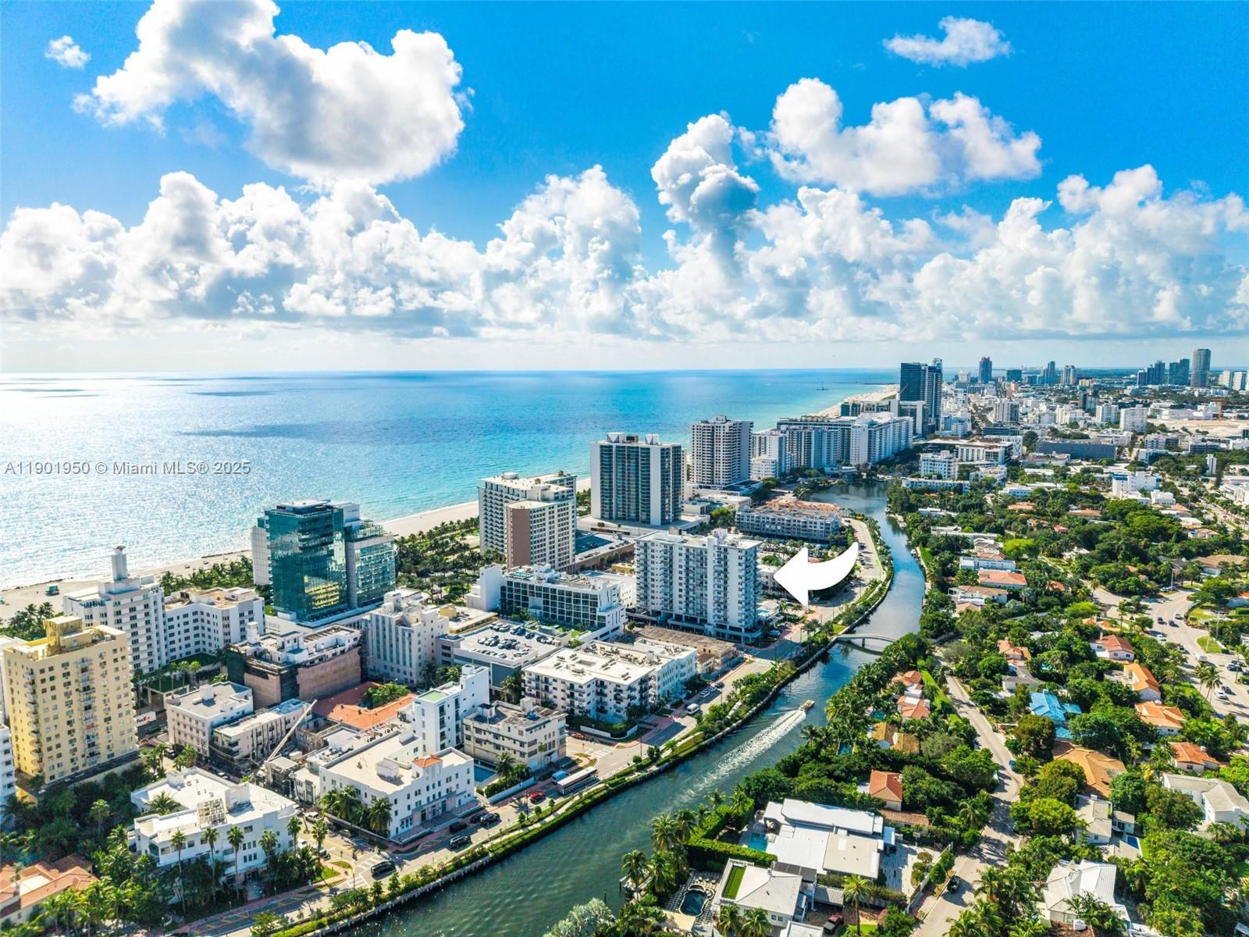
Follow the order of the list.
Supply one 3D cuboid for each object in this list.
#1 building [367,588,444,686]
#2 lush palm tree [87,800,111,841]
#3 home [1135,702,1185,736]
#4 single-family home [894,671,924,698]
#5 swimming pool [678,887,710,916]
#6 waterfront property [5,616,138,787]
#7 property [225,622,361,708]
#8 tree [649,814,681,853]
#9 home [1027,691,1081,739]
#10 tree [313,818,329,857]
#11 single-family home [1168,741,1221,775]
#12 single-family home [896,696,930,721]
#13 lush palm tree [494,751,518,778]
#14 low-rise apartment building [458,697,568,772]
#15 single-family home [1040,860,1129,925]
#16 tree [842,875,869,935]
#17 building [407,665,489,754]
[{"bbox_3d":[-81.900,63.070,323.690,23.000,29.500,16.000,3,8,29],"label":"building"},{"bbox_3d":[-125.790,84.830,207.360,5.000,11.620,5.000,0,7,0],"label":"lush palm tree"},{"bbox_3d":[169.120,78.990,272.790,11.500,5.500,15.000,2,7,18],"label":"home"},{"bbox_3d":[99.390,74.890,304.260,11.000,6.600,12.000,2,7,19],"label":"single-family home"},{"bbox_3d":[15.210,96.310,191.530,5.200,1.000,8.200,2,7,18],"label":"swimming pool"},{"bbox_3d":[-158.380,63.960,247.870,17.960,42.500,25.300,3,8,28],"label":"waterfront property"},{"bbox_3d":[-118.720,69.600,312.820,38.000,17.000,30.000,5,9,38],"label":"property"},{"bbox_3d":[9.860,87.920,205.570,7.400,12.800,7.400,0,7,0],"label":"tree"},{"bbox_3d":[137.650,78.230,274.880,15.000,6.600,26.000,2,7,19],"label":"home"},{"bbox_3d":[-71.910,87.160,204.240,3.900,9.680,3.900,0,7,0],"label":"tree"},{"bbox_3d":[161.330,82.290,246.490,10.500,5.200,13.000,2,7,18],"label":"single-family home"},{"bbox_3d":[93.120,78.980,279.220,10.470,6.300,17.140,3,7,23],"label":"single-family home"},{"bbox_3d":[-32.770,82.660,241.410,6.200,7.200,6.200,0,7,0],"label":"lush palm tree"},{"bbox_3d":[-32.090,78.130,254.970,24.000,13.000,15.500,4,8,30],"label":"low-rise apartment building"},{"bbox_3d":[97.160,89.880,183.410,15.500,5.500,17.000,3,8,28],"label":"single-family home"},{"bbox_3d":[46.740,87.780,174.040,5.000,12.200,5.000,0,7,0],"label":"tree"},{"bbox_3d":[-53.390,74.260,268.270,9.500,20.000,25.000,3,8,28],"label":"building"}]

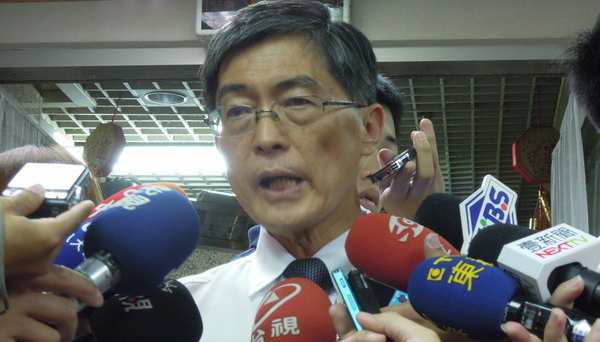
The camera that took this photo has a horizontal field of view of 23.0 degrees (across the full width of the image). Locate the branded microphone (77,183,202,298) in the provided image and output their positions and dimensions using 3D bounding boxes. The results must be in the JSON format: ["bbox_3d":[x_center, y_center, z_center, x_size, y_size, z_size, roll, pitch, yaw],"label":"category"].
[{"bbox_3d":[-0.176,0.090,1.278,0.235,0.078,0.078,-39,2,-43],"label":"branded microphone"}]

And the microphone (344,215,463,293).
[{"bbox_3d":[0.154,0.111,1.449,0.230,0.069,0.069,28,-1,21],"label":"microphone"}]

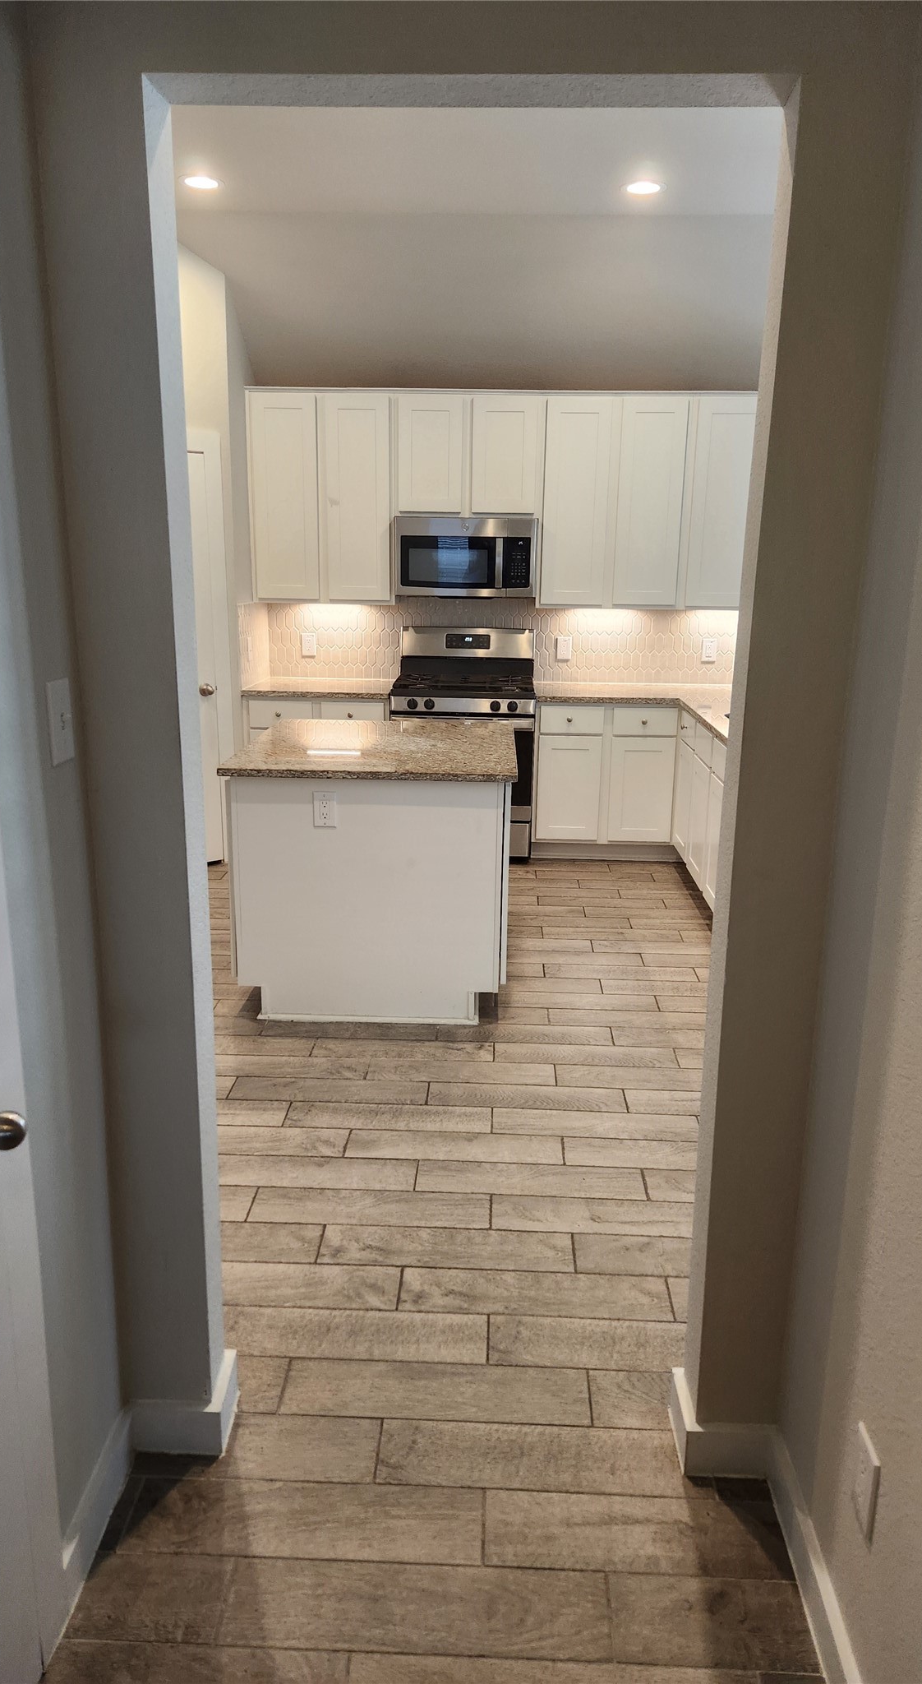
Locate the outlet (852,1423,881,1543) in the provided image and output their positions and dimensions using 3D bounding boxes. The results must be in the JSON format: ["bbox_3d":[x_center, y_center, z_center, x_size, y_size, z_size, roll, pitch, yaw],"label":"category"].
[{"bbox_3d":[0.559,0.887,1.550,0.006,0.120,0.075,1,14,2],"label":"outlet"}]

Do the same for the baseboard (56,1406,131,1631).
[{"bbox_3d":[-0.622,1.143,1.919,0.015,0.093,0.360,1,15,2],"label":"baseboard"}]

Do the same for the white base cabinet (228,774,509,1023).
[{"bbox_3d":[-0.299,0.080,4.385,0.967,0.878,1.102,1,14,2],"label":"white base cabinet"}]

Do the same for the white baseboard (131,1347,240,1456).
[{"bbox_3d":[-0.513,1.053,2.108,0.161,0.097,0.160,1,14,2],"label":"white baseboard"}]

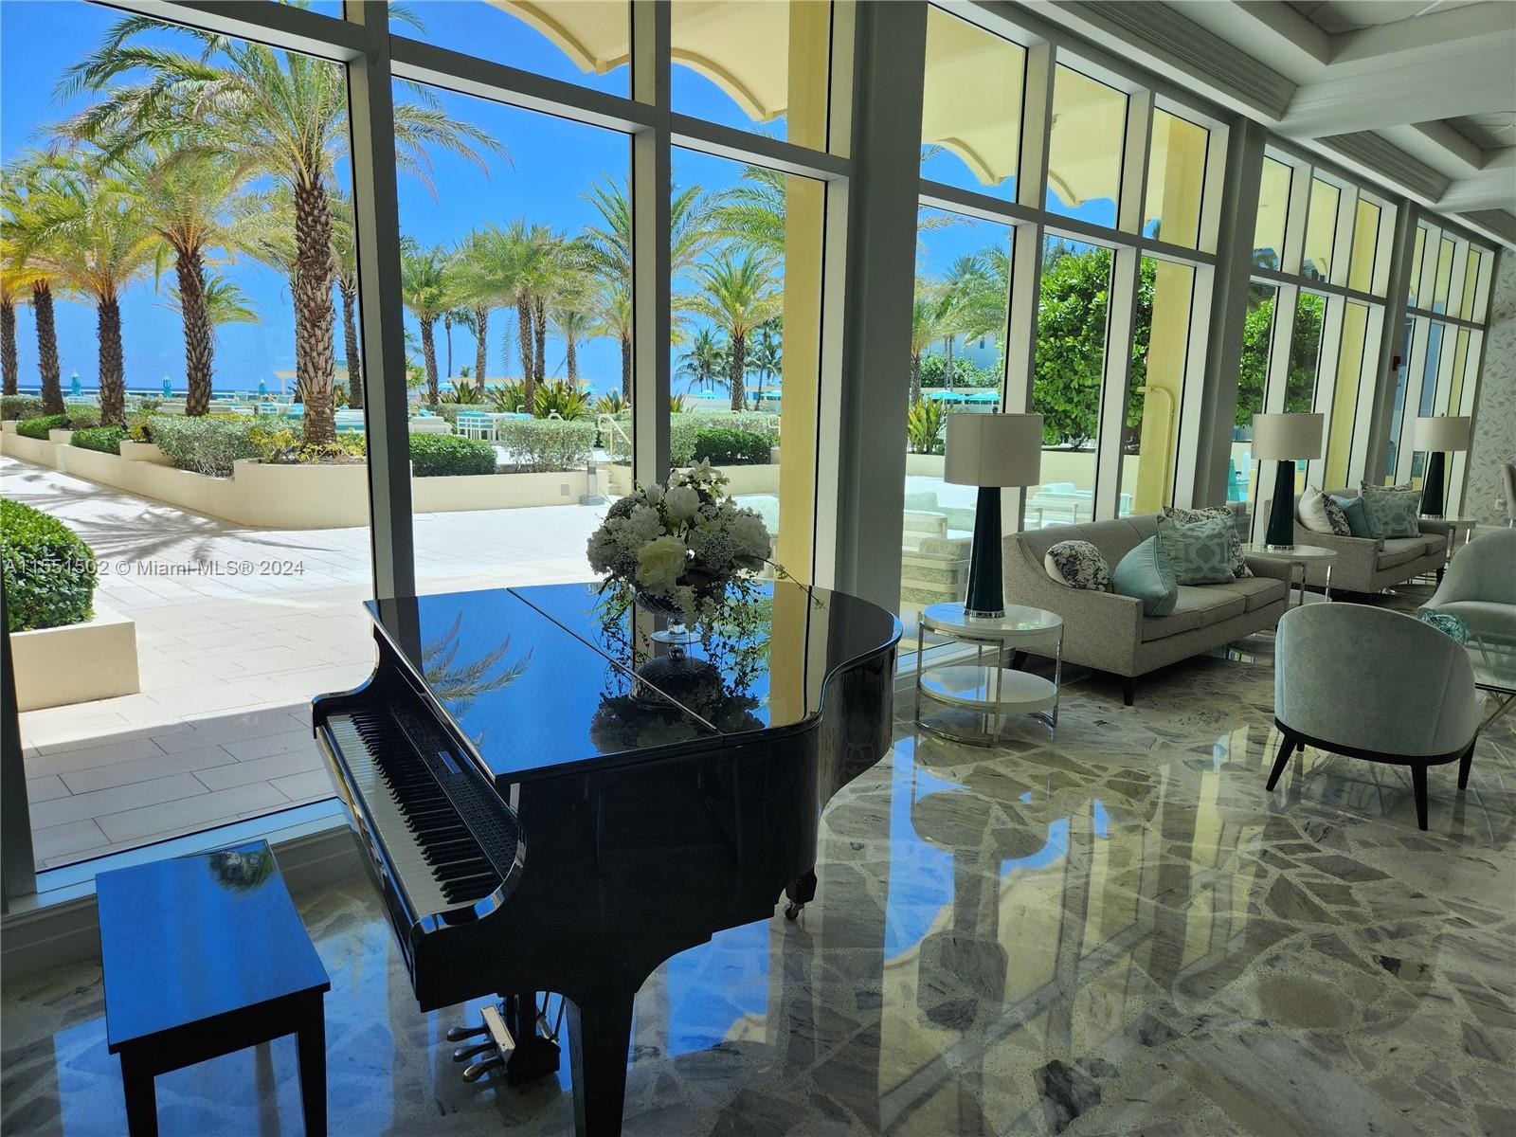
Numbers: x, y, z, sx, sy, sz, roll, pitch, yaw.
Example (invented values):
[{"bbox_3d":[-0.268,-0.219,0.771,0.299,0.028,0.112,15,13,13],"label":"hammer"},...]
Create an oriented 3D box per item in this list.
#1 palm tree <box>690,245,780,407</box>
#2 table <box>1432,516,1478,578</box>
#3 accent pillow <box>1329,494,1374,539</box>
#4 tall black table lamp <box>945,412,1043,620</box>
[{"bbox_3d":[-0.731,-7.994,35.160,4.100,5.944,4.100,1,10,0],"label":"palm tree"},{"bbox_3d":[6.668,-0.236,9.994,0.680,0.585,0.680,-8,13,-43],"label":"table"},{"bbox_3d":[4.987,-0.395,8.428,0.160,0.460,0.460,-19,7,4],"label":"accent pillow"},{"bbox_3d":[1.151,-0.261,4.998,0.453,0.993,0.453,1,10,0],"label":"tall black table lamp"}]

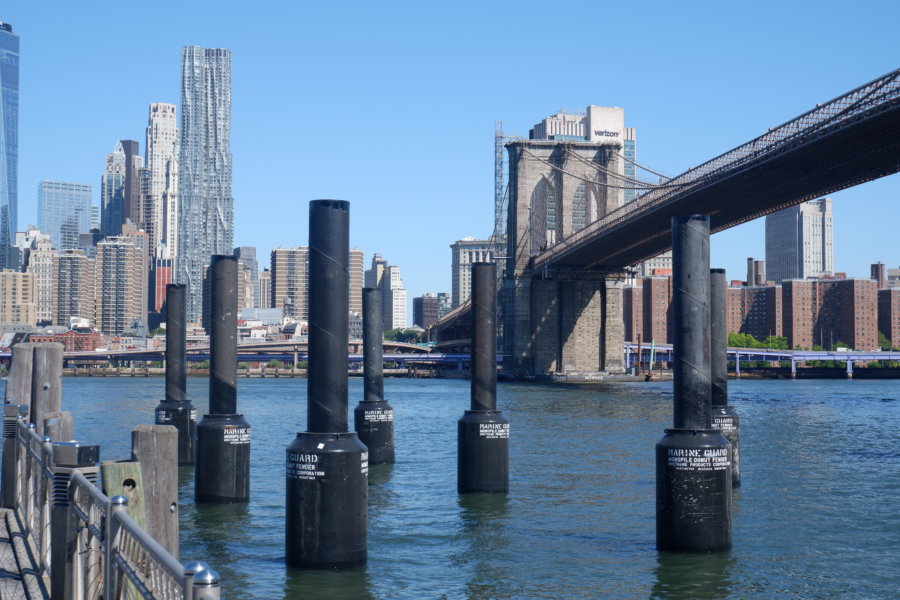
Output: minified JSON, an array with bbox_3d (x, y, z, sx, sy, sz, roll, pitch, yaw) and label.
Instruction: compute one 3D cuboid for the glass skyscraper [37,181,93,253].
[{"bbox_3d":[-477.038,-30.994,1668.485,58.000,226.000,43.000,2,-3,-32],"label":"glass skyscraper"}]

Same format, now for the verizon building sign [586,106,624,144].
[{"bbox_3d":[102.279,-114.486,887.802,24.500,22.500,8.000,2,-3,-24],"label":"verizon building sign"}]

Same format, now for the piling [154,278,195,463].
[{"bbox_3d":[-12.124,3.323,60.026,1.780,7.980,1.780,0,-3,0],"label":"piling"}]

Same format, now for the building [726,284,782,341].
[{"bbox_3d":[170.124,15.200,750.842,25.000,45.500,30.000,3,-4,-44],"label":"building"}]

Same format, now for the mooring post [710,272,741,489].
[{"bbox_3d":[9.820,2.868,49.939,1.780,7.980,1.780,0,-3,0],"label":"mooring post"}]

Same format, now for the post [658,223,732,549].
[{"bbox_3d":[5.884,1.978,32.614,1.780,7.980,1.780,0,-3,0],"label":"post"}]

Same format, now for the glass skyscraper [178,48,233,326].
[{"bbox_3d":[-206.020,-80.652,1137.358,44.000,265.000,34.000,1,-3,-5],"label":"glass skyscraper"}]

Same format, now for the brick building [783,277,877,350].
[{"bbox_3d":[195.725,13.451,696.236,34.000,47.000,34.000,2,-3,-30],"label":"brick building"}]

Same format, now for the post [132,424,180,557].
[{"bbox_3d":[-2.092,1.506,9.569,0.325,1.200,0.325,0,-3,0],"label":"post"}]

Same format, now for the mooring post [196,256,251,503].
[{"bbox_3d":[-7.387,2.546,44.273,1.780,7.980,1.780,0,-3,0],"label":"mooring post"}]

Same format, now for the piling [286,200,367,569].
[{"bbox_3d":[-2.738,1.843,30.395,1.830,8.210,1.830,0,-3,0],"label":"piling"}]

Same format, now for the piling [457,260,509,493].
[{"bbox_3d":[1.183,2.763,48.523,1.830,8.210,1.830,0,-3,0],"label":"piling"}]

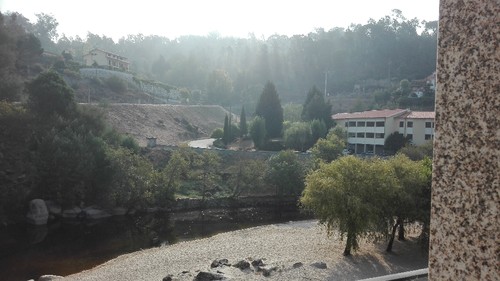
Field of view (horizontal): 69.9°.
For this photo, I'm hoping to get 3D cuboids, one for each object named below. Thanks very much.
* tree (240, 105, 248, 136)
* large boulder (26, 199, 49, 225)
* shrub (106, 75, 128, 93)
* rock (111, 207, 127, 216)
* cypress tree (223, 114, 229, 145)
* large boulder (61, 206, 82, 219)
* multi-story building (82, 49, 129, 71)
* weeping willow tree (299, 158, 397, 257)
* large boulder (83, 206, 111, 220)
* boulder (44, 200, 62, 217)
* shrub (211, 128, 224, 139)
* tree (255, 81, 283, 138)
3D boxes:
[{"bbox_3d":[-1.783,-6.158,116.000,2.593,9.723,2.593,0,4,-1],"label":"tree"},{"bbox_3d":[-26.627,8.783,44.839,2.347,3.209,1.995,-2,5,-31],"label":"large boulder"},{"bbox_3d":[-49.239,-21.182,133.000,7.667,6.689,6.517,-1,4,-20],"label":"shrub"},{"bbox_3d":[-14.697,7.935,40.000,1.750,1.050,1.300,1,1,0],"label":"rock"},{"bbox_3d":[-7.598,-3.412,111.000,1.857,9.304,1.857,0,4,-4],"label":"cypress tree"},{"bbox_3d":[-23.669,9.444,47.452,2.586,1.538,1.940,-2,5,-27],"label":"large boulder"},{"bbox_3d":[-61.100,-34.300,153.600,11.000,8.200,15.000,1,4,15],"label":"multi-story building"},{"bbox_3d":[9.444,6.169,33.969,8.962,9.301,8.513,1,4,16],"label":"weeping willow tree"},{"bbox_3d":[-20.022,9.402,46.675,3.320,1.762,2.158,-2,5,-23],"label":"large boulder"},{"bbox_3d":[-26.518,9.080,48.294,2.112,2.121,1.795,-2,5,-29],"label":"boulder"},{"bbox_3d":[-10.897,-2.347,120.000,4.675,3.353,4.207,0,4,-5],"label":"shrub"},{"bbox_3d":[5.893,-9.874,114.000,8.907,18.474,8.907,0,4,3],"label":"tree"}]

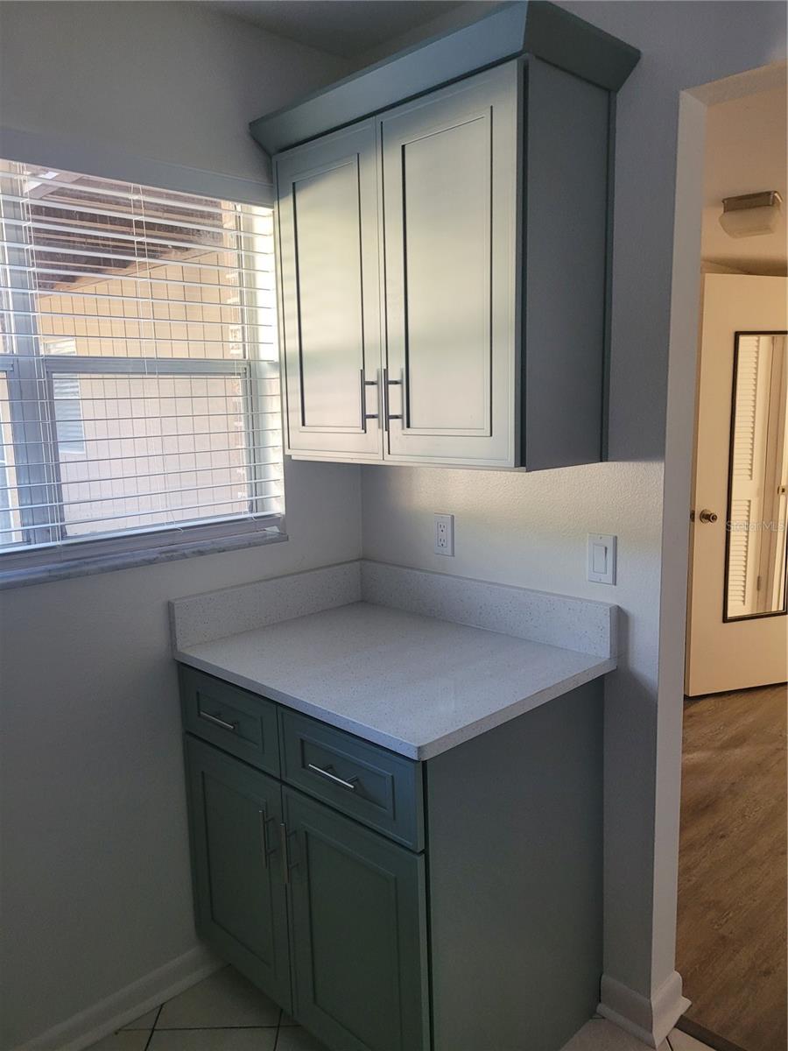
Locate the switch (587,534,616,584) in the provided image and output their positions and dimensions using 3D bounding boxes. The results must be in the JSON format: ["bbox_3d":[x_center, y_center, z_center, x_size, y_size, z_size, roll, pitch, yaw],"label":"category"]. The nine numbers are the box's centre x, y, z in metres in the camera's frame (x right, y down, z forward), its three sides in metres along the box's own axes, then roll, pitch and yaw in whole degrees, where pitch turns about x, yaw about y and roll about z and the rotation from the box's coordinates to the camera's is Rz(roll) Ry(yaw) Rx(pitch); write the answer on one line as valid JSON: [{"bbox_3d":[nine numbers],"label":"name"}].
[{"bbox_3d":[0.474,0.076,1.805,0.010,0.115,0.070,-10,12,-44],"label":"switch"}]

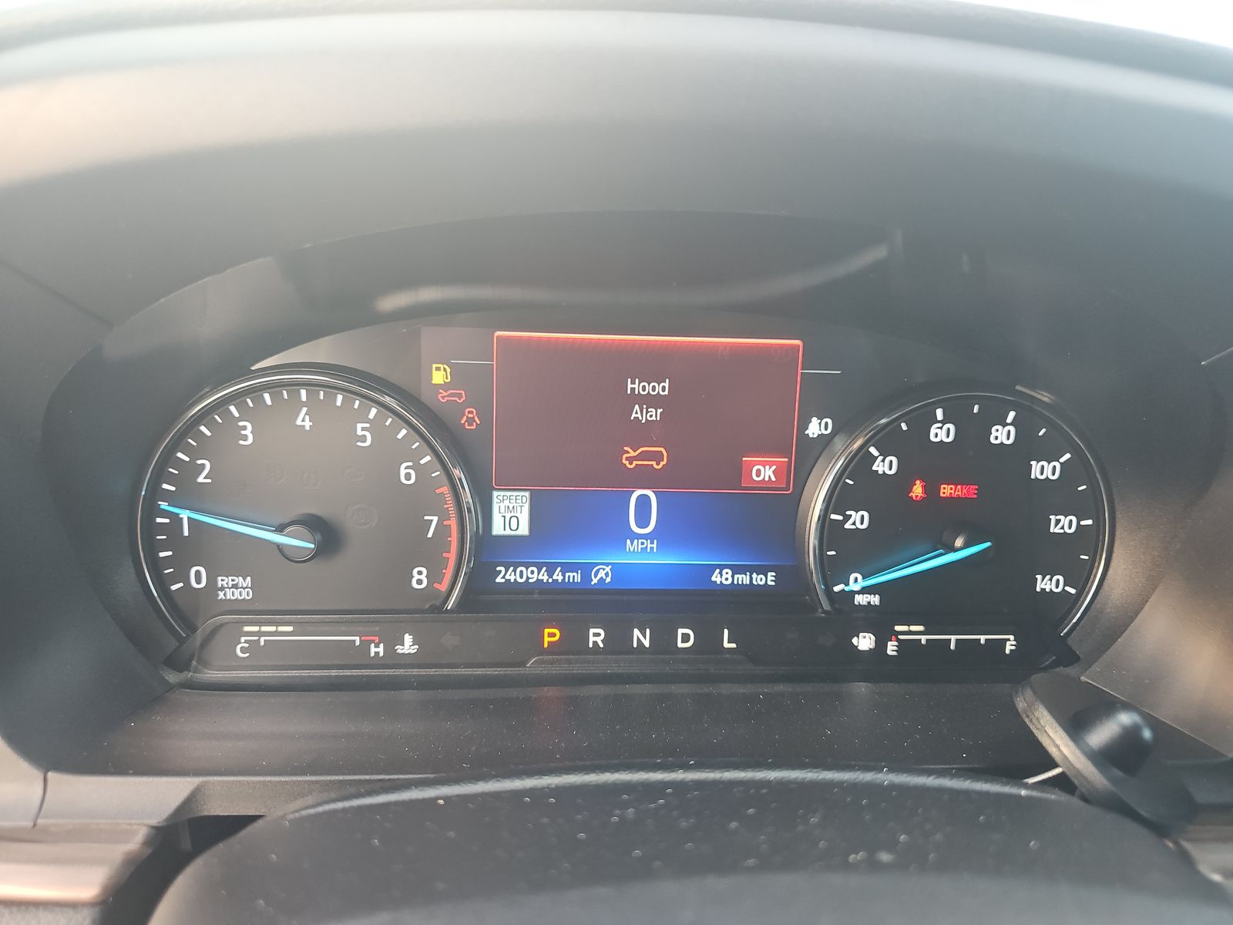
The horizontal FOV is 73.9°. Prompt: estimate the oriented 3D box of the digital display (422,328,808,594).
[{"bbox_3d":[0.003,0.001,0.277,0.135,0.088,0.015,1,10,-4],"label":"digital display"}]

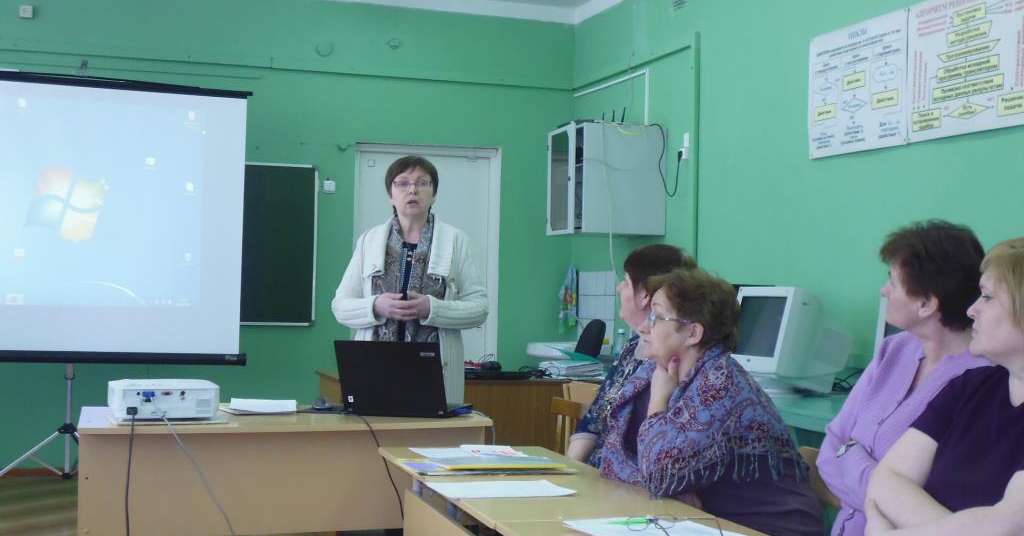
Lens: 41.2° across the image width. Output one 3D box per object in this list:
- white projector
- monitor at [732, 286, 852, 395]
[{"bbox_3d":[-1.012,0.379,3.956,0.290,0.100,0.225,2,-2,-22],"label":"white projector"},{"bbox_3d":[1.146,0.296,5.455,0.420,0.430,0.370,2,-2,-24],"label":"monitor"}]

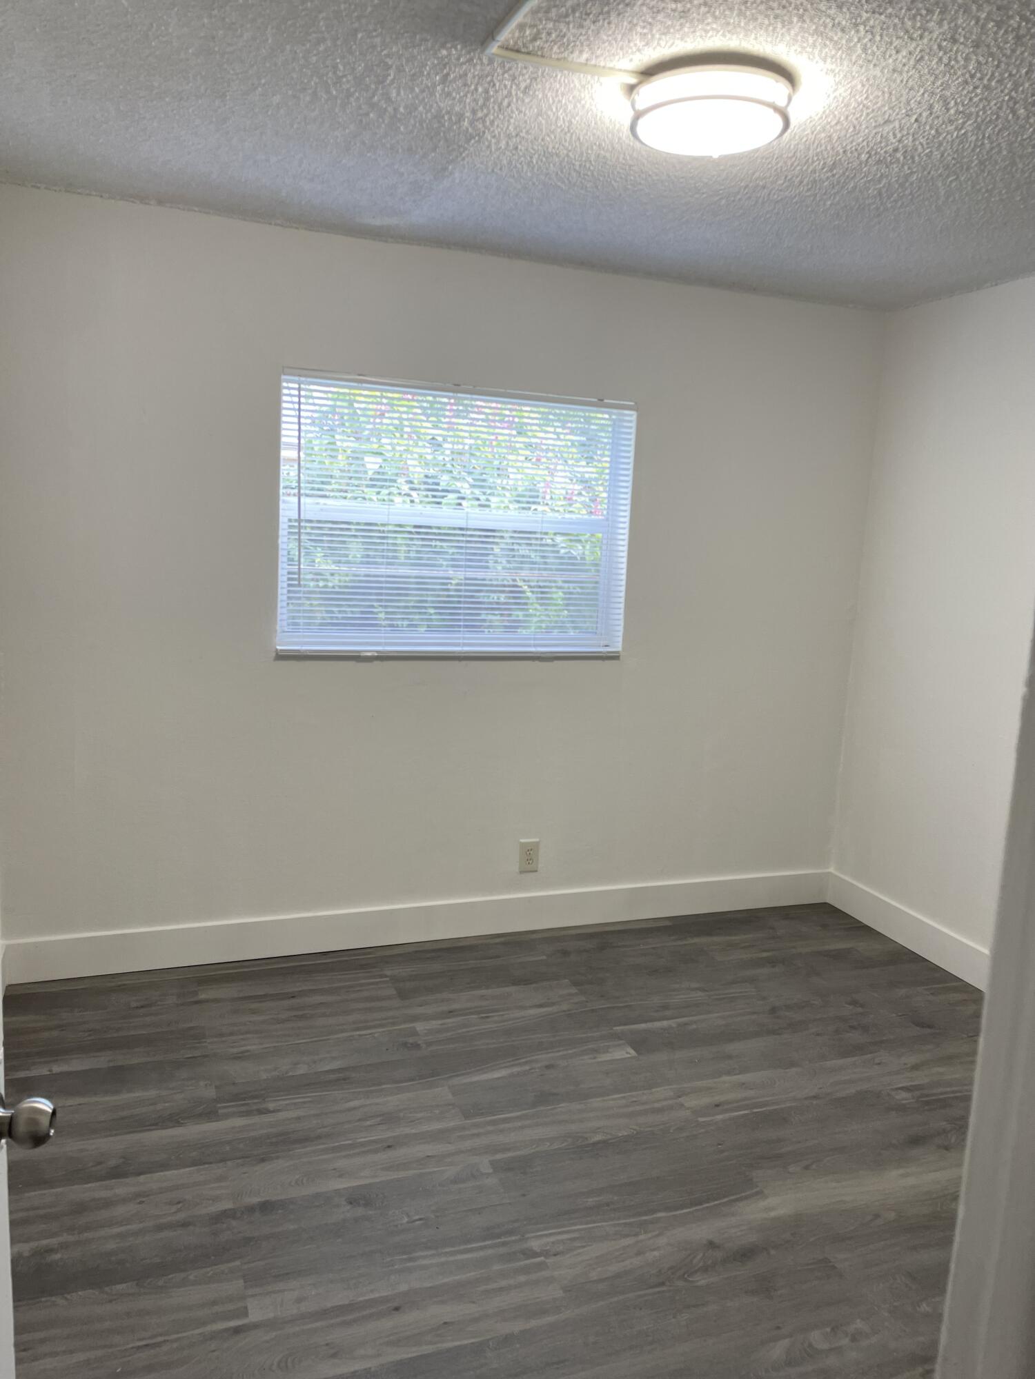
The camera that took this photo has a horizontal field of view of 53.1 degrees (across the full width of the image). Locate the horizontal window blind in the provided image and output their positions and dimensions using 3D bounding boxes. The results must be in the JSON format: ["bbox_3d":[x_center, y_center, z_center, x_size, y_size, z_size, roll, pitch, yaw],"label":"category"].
[{"bbox_3d":[-0.198,-0.592,3.691,1.287,0.923,0.100,-1,10,-21],"label":"horizontal window blind"}]

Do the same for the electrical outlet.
[{"bbox_3d":[0.046,0.639,3.971,0.076,0.124,0.012,-1,10,-21],"label":"electrical outlet"}]

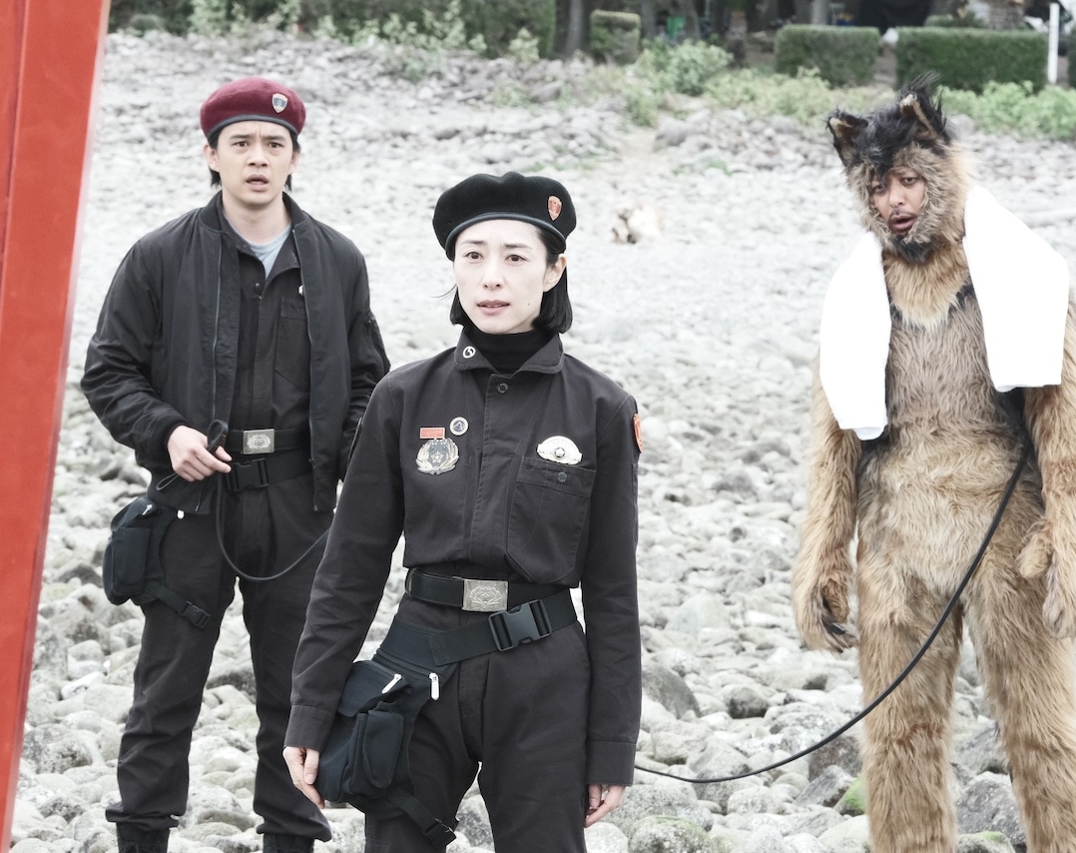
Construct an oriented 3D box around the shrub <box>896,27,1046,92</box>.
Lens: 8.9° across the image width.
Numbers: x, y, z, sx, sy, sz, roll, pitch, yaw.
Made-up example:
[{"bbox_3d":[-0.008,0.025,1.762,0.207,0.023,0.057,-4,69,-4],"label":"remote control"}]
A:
[{"bbox_3d":[5.341,-4.516,85.000,1.800,0.820,0.900,0,3,0],"label":"shrub"}]

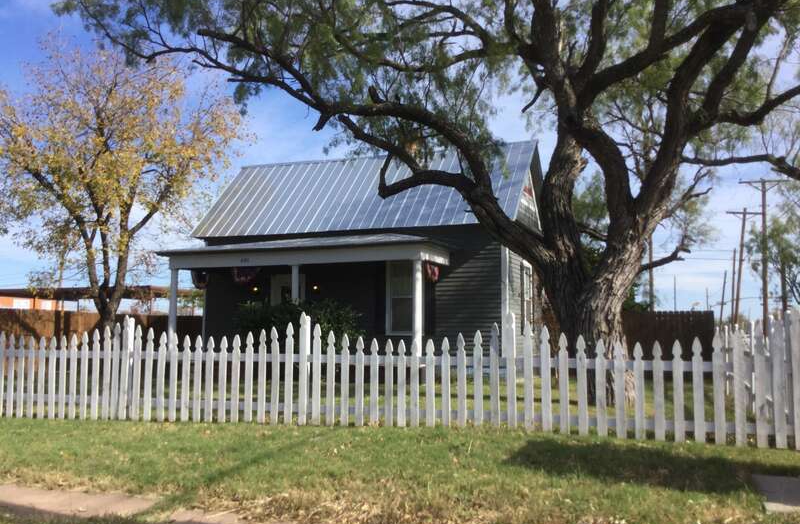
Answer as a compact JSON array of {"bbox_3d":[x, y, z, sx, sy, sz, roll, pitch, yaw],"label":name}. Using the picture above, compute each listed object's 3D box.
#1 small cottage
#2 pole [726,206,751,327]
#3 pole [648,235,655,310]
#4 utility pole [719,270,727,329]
[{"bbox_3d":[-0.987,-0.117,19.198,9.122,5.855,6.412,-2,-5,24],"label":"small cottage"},{"bbox_3d":[22.831,0.922,48.140,2.400,9.186,0.350,5,-5,24],"label":"pole"},{"bbox_3d":[14.228,0.415,40.653,0.280,8.812,0.280,-2,-5,24],"label":"pole"},{"bbox_3d":[38.240,4.779,84.706,0.300,7.501,0.300,5,-5,24],"label":"utility pole"}]

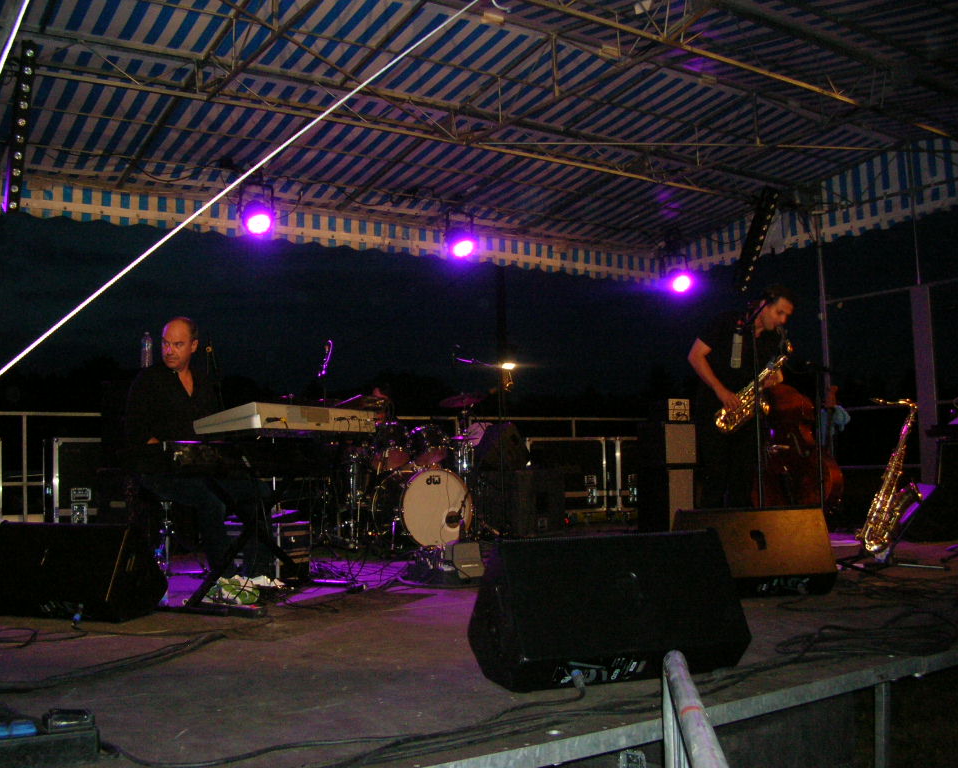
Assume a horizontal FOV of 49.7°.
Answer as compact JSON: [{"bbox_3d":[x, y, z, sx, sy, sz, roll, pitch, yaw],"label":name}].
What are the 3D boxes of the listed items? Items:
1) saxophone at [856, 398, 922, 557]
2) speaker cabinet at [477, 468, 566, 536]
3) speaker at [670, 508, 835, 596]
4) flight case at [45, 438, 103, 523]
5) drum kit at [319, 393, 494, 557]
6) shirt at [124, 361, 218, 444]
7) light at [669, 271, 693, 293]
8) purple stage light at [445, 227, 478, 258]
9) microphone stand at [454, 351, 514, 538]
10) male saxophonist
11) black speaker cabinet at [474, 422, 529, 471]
[{"bbox_3d":[2.144,0.472,5.400,0.380,0.820,0.210,15,-5,6],"label":"saxophone"},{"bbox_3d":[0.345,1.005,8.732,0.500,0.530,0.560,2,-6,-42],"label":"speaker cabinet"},{"bbox_3d":[1.204,0.726,4.561,0.680,0.355,0.490,-1,-5,-6],"label":"speaker"},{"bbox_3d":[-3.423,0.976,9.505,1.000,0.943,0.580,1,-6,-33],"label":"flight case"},{"bbox_3d":[-0.595,0.642,7.866,1.220,1.170,1.100,1,-6,-33],"label":"drum kit"},{"bbox_3d":[-1.402,0.175,4.720,0.450,0.560,0.310,2,-6,-41],"label":"shirt"},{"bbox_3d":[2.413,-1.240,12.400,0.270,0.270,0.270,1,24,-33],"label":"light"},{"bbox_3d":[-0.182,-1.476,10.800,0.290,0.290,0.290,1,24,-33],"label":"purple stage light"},{"bbox_3d":[0.004,0.490,8.055,0.600,1.466,0.500,-3,-5,17],"label":"microphone stand"},{"bbox_3d":[1.481,0.223,5.872,0.480,1.554,0.530,-6,-6,41],"label":"male saxophonist"},{"bbox_3d":[0.218,0.557,8.727,0.400,0.370,0.500,-4,-5,21],"label":"black speaker cabinet"}]

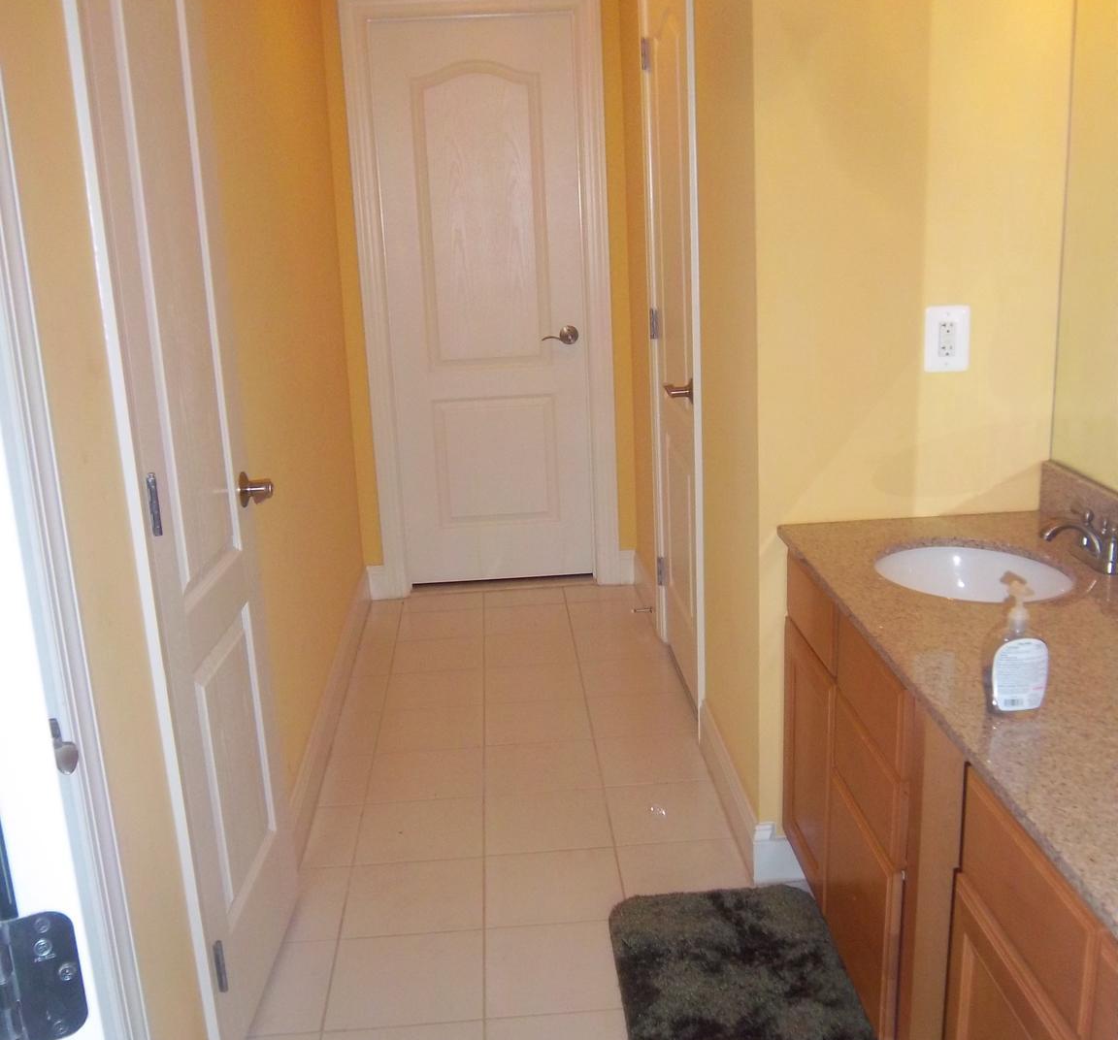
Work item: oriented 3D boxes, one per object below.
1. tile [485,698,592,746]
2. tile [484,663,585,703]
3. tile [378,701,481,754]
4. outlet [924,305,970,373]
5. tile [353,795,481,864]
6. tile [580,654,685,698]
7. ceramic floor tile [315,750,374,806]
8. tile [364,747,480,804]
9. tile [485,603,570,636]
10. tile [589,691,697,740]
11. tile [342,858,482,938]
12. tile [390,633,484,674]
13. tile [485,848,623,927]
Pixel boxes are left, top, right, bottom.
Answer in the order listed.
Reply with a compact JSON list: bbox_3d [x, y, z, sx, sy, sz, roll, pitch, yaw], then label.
[{"bbox_3d":[-0.063,0.598,3.548,0.306,0.010,0.286,-3,16,-3],"label":"tile"},{"bbox_3d":[-0.081,0.515,3.785,0.301,0.010,0.281,-3,16,-3],"label":"tile"},{"bbox_3d":[-0.365,0.608,3.483,0.302,0.010,0.290,-3,16,-3],"label":"tile"},{"bbox_3d":[0.760,-0.353,2.357,0.085,0.126,0.009,-3,16,-3],"label":"outlet"},{"bbox_3d":[-0.333,0.762,2.947,0.301,0.010,0.281,-3,16,-3],"label":"tile"},{"bbox_3d":[0.224,0.494,3.784,0.302,0.010,0.290,-3,16,-3],"label":"tile"},{"bbox_3d":[-0.571,0.708,3.249,0.124,0.010,0.286,-3,16,-3],"label":"ceramic floor tile"},{"bbox_3d":[-0.351,0.688,3.230,0.303,0.010,0.284,-3,16,-3],"label":"tile"},{"bbox_3d":[-0.115,0.365,4.347,0.303,0.010,0.284,-3,16,-3],"label":"tile"},{"bbox_3d":[0.239,0.580,3.562,0.294,0.010,0.286,-3,16,-3],"label":"tile"},{"bbox_3d":[-0.315,0.839,2.672,0.301,0.010,0.281,-3,16,-3],"label":"tile"},{"bbox_3d":[-0.406,0.462,4.086,0.306,0.010,0.286,-3,16,-3],"label":"tile"},{"bbox_3d":[-0.011,0.822,2.692,0.303,0.010,0.284,-3,16,-3],"label":"tile"}]

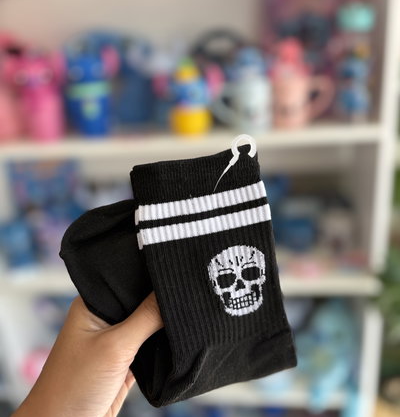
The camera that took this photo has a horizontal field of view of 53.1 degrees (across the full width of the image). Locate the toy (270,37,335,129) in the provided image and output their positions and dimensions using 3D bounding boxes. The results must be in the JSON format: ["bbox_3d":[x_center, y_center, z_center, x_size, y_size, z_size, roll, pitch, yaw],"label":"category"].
[{"bbox_3d":[0.215,-0.259,0.840,0.119,0.173,0.085,0,19,11],"label":"toy"}]

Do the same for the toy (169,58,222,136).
[{"bbox_3d":[-0.010,-0.237,0.860,0.101,0.151,0.080,-3,19,4],"label":"toy"}]

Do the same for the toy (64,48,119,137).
[{"bbox_3d":[-0.246,-0.261,0.910,0.091,0.197,0.085,-5,19,-2],"label":"toy"}]

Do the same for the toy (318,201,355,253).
[{"bbox_3d":[0.344,0.040,1.008,0.080,0.117,0.080,0,19,14],"label":"toy"}]

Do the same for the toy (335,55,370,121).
[{"bbox_3d":[0.323,-0.250,0.847,0.065,0.127,0.070,1,19,14],"label":"toy"}]

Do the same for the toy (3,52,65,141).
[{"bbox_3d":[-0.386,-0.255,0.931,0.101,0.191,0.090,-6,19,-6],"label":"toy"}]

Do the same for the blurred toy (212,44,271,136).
[{"bbox_3d":[0.087,-0.247,0.844,0.112,0.167,0.085,-2,19,7],"label":"blurred toy"}]

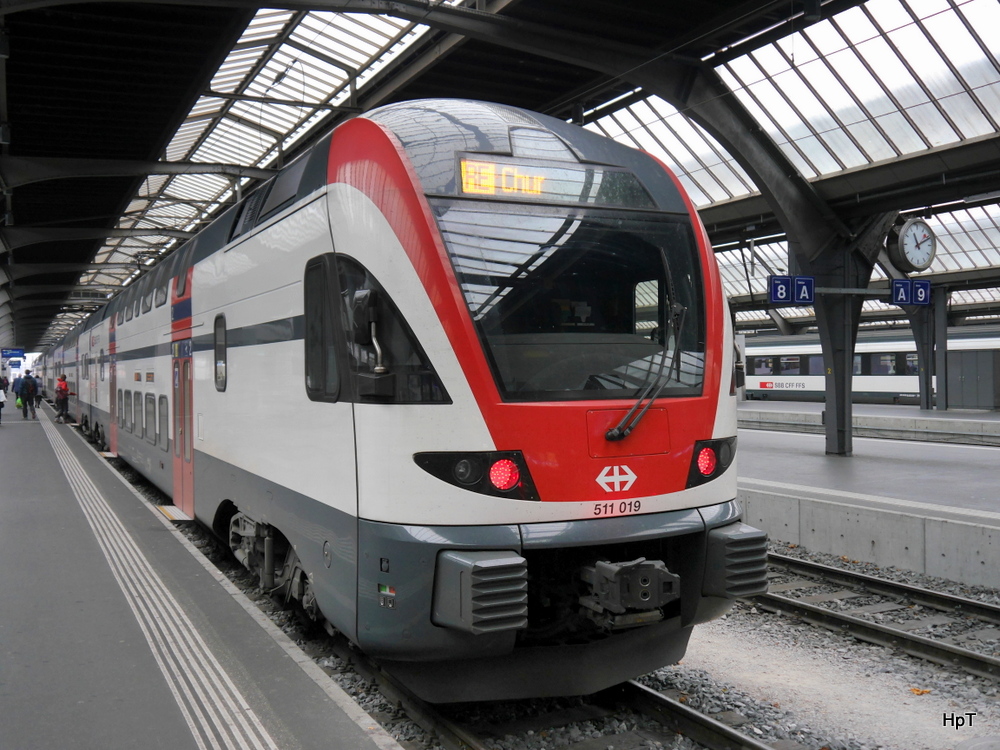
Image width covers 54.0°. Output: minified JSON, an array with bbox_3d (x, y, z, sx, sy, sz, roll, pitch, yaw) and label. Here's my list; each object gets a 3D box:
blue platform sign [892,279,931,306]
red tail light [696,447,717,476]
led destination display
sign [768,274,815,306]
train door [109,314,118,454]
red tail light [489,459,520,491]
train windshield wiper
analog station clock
[{"bbox_3d":[7.806,-1.568,18.707,1.000,0.480,0.100,-1,1,-26],"label":"blue platform sign"},{"bbox_3d":[1.298,0.550,6.224,0.175,0.175,0.060,-1,1,-38],"label":"red tail light"},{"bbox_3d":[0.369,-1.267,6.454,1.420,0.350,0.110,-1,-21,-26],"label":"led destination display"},{"bbox_3d":[5.160,-1.506,17.405,1.000,0.480,0.100,-1,1,-26],"label":"sign"},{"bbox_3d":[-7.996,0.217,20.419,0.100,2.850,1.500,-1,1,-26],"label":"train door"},{"bbox_3d":[0.028,0.570,5.600,0.175,0.175,0.060,-1,0,-14],"label":"red tail light"},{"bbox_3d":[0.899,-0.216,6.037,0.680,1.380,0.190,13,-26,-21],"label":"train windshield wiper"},{"bbox_3d":[7.928,-2.500,18.910,1.000,1.000,0.300,-1,1,-26],"label":"analog station clock"}]

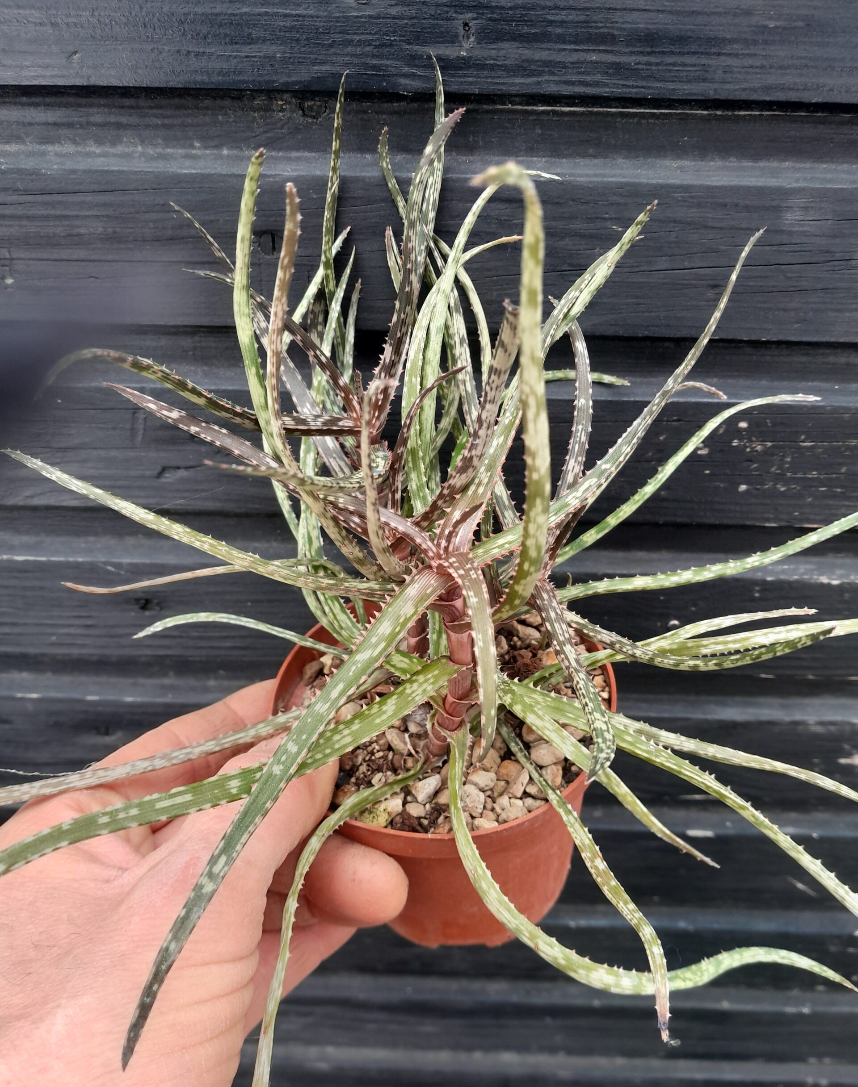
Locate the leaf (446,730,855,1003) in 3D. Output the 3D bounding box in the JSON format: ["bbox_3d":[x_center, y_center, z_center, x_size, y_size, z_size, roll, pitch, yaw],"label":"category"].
[{"bbox_3d":[0.048,0.087,0.200,0.118,0.019,0.040,35,47,1],"label":"leaf"}]

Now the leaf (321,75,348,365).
[{"bbox_3d":[-0.027,-0.094,0.260,0.011,0.093,0.010,-1,3,0],"label":"leaf"}]

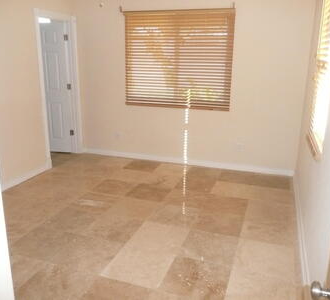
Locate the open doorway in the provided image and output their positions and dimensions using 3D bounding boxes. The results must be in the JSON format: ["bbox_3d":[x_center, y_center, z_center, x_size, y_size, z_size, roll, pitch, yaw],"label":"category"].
[{"bbox_3d":[-1.560,-0.860,4.785,0.150,2.130,0.890,6,17,18],"label":"open doorway"}]

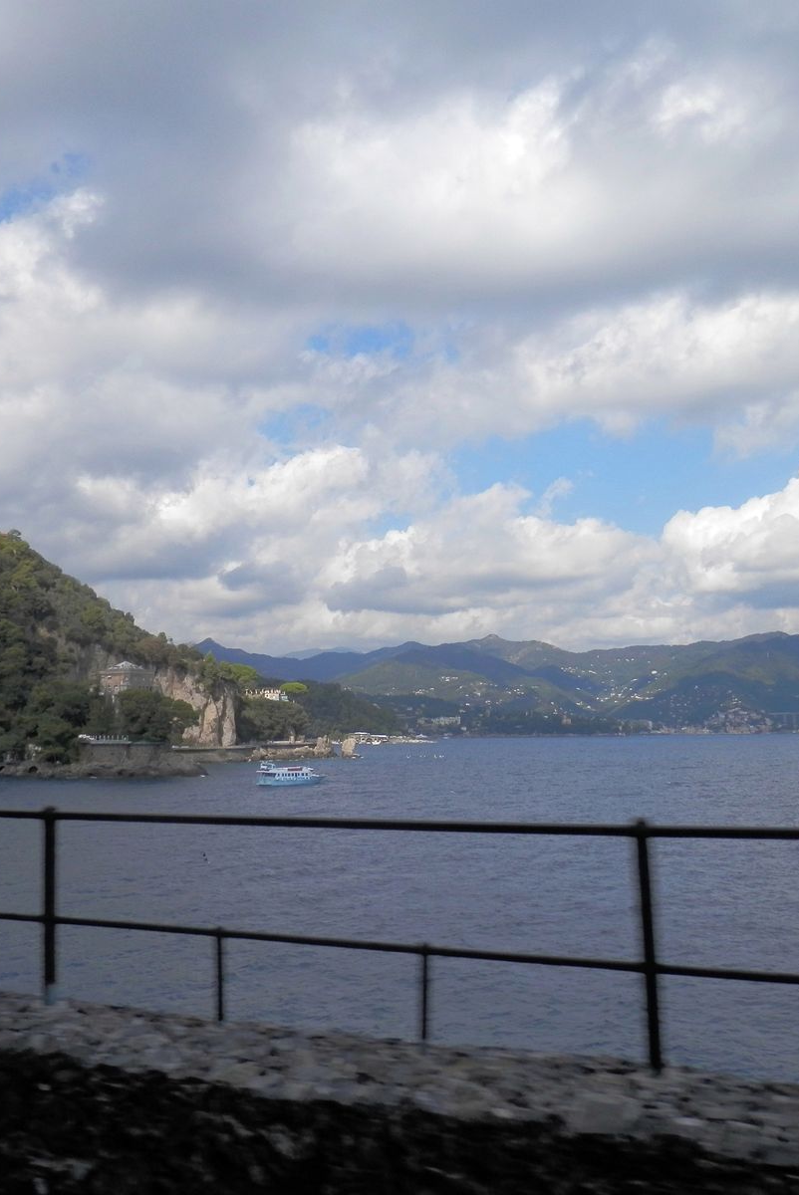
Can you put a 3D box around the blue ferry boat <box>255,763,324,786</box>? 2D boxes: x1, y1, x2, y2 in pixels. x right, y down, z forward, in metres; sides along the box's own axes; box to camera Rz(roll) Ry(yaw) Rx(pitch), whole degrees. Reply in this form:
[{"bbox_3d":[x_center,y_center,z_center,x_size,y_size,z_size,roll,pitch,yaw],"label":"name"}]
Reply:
[{"bbox_3d":[-28.720,48.780,320.030,6.200,6.190,23.040,-6,-9,43],"label":"blue ferry boat"}]

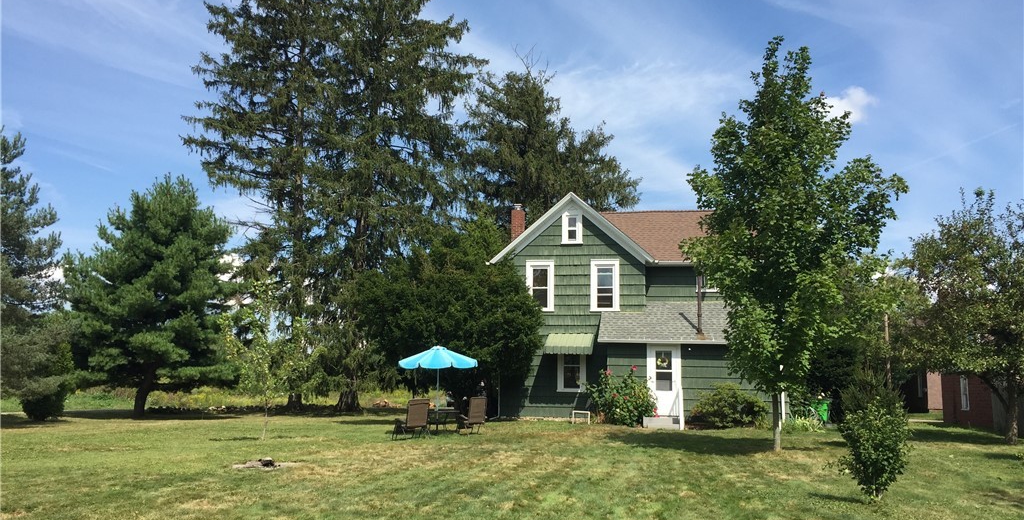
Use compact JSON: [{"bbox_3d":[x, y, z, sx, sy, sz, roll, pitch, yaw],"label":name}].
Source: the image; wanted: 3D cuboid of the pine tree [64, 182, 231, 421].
[{"bbox_3d":[-12.530,1.152,29.671,5.873,8.395,5.638,1,-8,0],"label":"pine tree"}]

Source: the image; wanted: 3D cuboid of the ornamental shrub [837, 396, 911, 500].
[{"bbox_3d":[4.688,2.433,11.126,0.960,1.310,0.922,1,-8,0],"label":"ornamental shrub"}]

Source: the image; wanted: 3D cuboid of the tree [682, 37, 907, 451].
[{"bbox_3d":[6.266,-0.522,19.044,4.969,9.279,4.770,1,-8,0],"label":"tree"}]

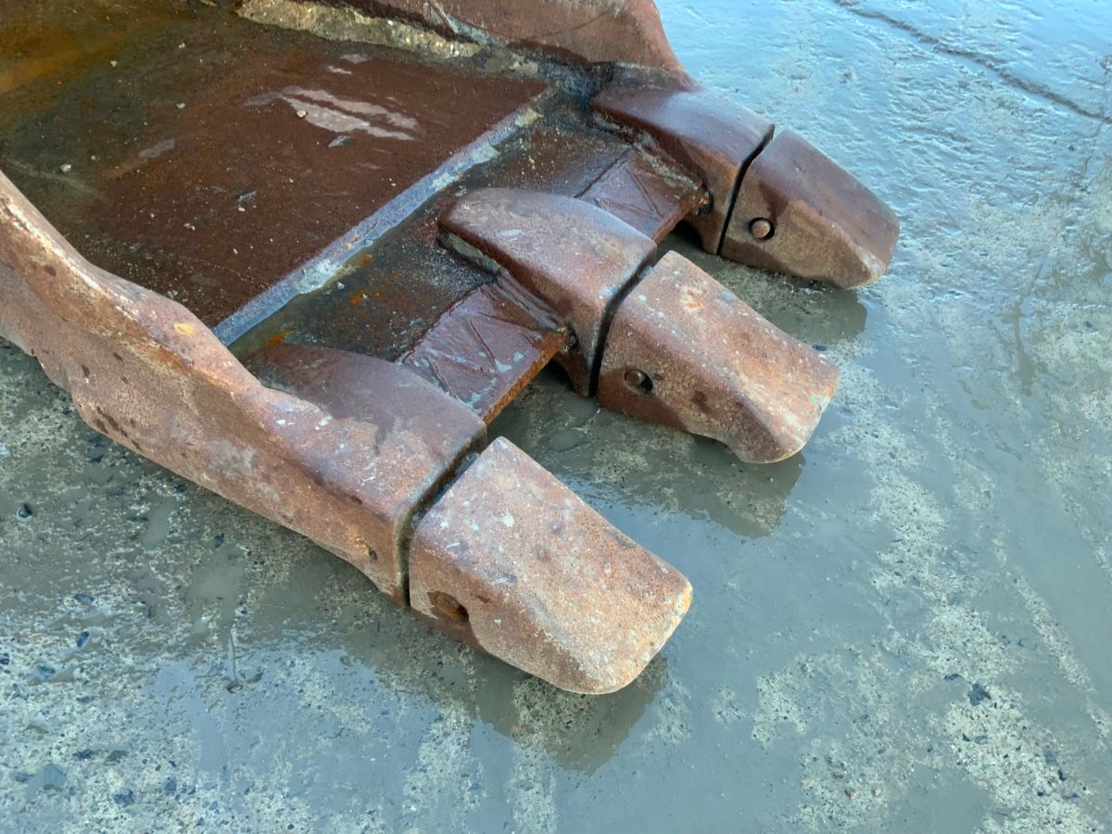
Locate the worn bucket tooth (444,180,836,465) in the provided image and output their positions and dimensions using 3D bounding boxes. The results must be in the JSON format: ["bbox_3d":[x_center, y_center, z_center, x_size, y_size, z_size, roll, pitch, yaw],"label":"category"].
[{"bbox_3d":[0.064,-0.086,0.859,0.376,0.120,0.111,28,52,18],"label":"worn bucket tooth"}]

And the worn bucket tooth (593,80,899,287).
[{"bbox_3d":[0.204,-0.251,1.020,0.343,0.120,0.111,28,52,18],"label":"worn bucket tooth"}]

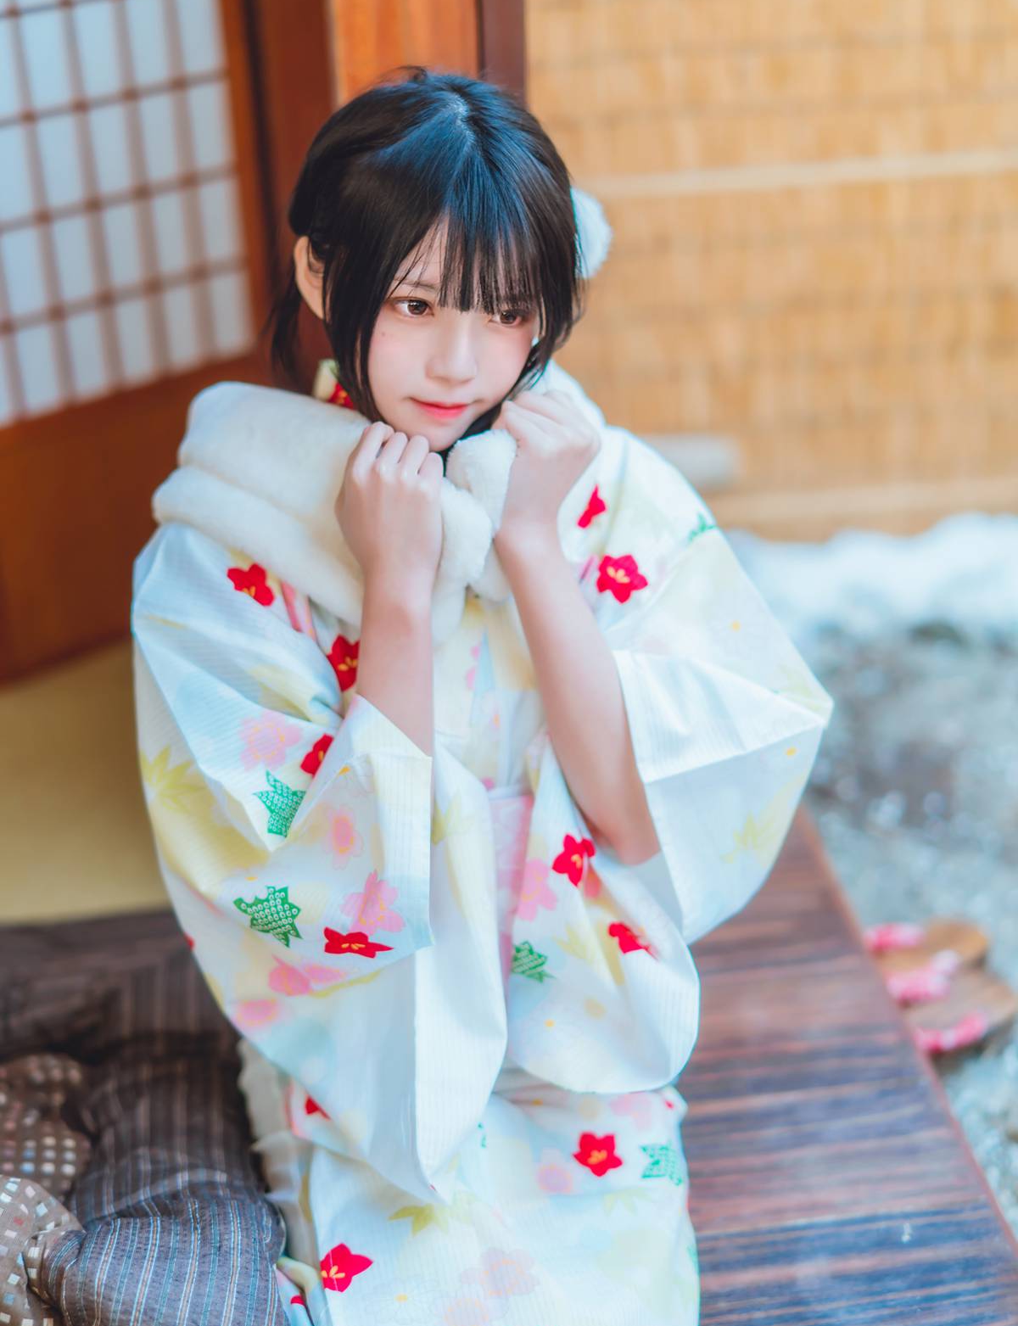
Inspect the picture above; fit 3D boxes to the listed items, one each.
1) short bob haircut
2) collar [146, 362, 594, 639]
[{"bbox_3d":[-0.058,-0.281,1.430,0.187,0.235,0.210,-7,36,-26],"label":"short bob haircut"},{"bbox_3d":[-0.089,-0.120,1.490,0.300,0.170,0.230,-11,42,-20],"label":"collar"}]

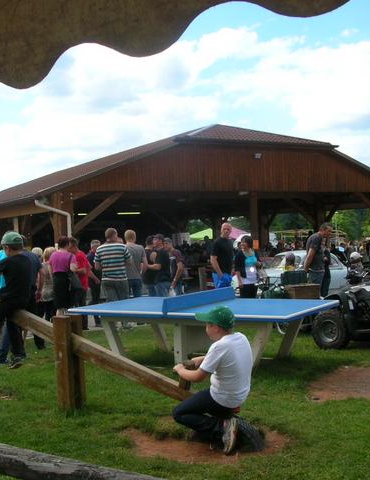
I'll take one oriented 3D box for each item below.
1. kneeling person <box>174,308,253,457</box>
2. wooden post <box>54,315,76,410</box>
[{"bbox_3d":[0.215,1.045,4.900,0.620,1.060,0.430,-2,0,31],"label":"kneeling person"},{"bbox_3d":[-1.096,1.128,5.860,0.115,0.860,0.115,-2,0,34],"label":"wooden post"}]

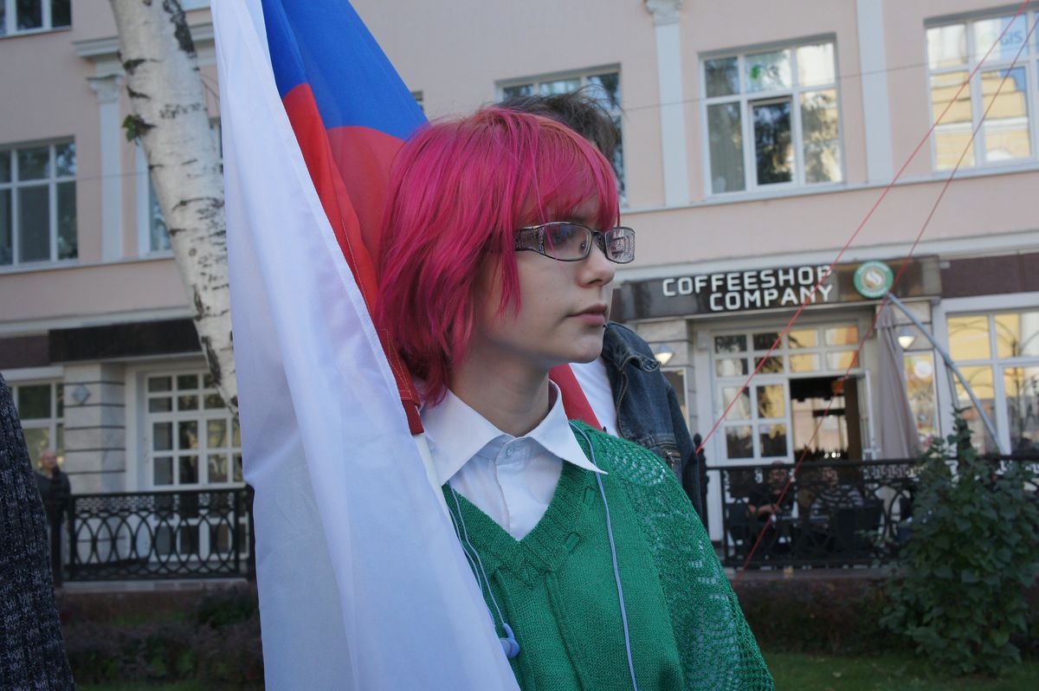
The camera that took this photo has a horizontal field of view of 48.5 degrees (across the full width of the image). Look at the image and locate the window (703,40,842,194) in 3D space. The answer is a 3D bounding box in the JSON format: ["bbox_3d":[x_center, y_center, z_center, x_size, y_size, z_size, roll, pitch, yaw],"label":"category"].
[{"bbox_3d":[3.403,-3.052,15.570,1.788,1.937,0.200,-4,-6,15],"label":"window"}]

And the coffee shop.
[{"bbox_3d":[3.553,0.809,15.347,4.013,3.488,1.100,-4,-6,15],"label":"coffee shop"}]

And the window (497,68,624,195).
[{"bbox_3d":[0.583,-2.850,16.347,1.796,1.937,0.200,-4,-6,15],"label":"window"}]

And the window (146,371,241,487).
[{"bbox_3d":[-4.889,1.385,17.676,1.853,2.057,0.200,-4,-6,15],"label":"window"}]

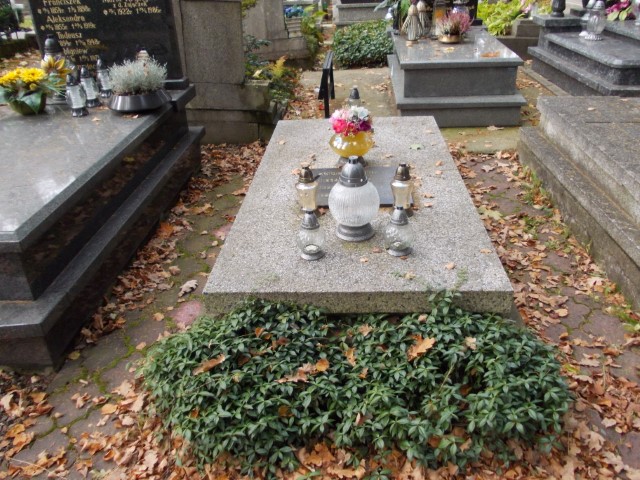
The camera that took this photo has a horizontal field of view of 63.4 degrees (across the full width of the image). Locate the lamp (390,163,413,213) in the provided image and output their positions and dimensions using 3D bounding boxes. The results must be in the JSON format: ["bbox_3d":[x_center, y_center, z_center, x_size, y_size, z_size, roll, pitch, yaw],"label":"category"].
[{"bbox_3d":[0.340,-0.213,2.124,0.088,0.200,0.088,-1,29,3],"label":"lamp"}]

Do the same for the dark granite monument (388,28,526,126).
[{"bbox_3d":[1.195,-1.654,5.071,1.030,0.490,2.150,0,29,4],"label":"dark granite monument"}]

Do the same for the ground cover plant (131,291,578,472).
[{"bbox_3d":[0.088,0.438,1.608,1.270,0.270,0.460,-1,29,3],"label":"ground cover plant"}]

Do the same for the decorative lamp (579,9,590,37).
[{"bbox_3d":[2.780,-2.289,5.400,0.160,0.340,0.160,-1,29,3],"label":"decorative lamp"}]

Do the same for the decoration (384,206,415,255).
[{"bbox_3d":[0.289,-0.038,1.847,0.100,0.170,0.100,-1,29,3],"label":"decoration"}]

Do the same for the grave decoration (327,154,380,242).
[{"bbox_3d":[0.131,-0.150,1.913,0.190,0.312,0.190,-1,29,3],"label":"grave decoration"}]

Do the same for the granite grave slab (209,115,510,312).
[{"bbox_3d":[0.175,-0.270,2.532,0.995,0.090,1.945,0,29,4],"label":"granite grave slab"}]

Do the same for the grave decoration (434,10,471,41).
[{"bbox_3d":[1.340,-2.152,5.143,0.350,0.310,0.330,-1,29,3],"label":"grave decoration"}]

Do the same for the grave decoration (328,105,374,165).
[{"bbox_3d":[0.159,-0.525,2.594,0.225,0.295,0.225,-1,29,3],"label":"grave decoration"}]

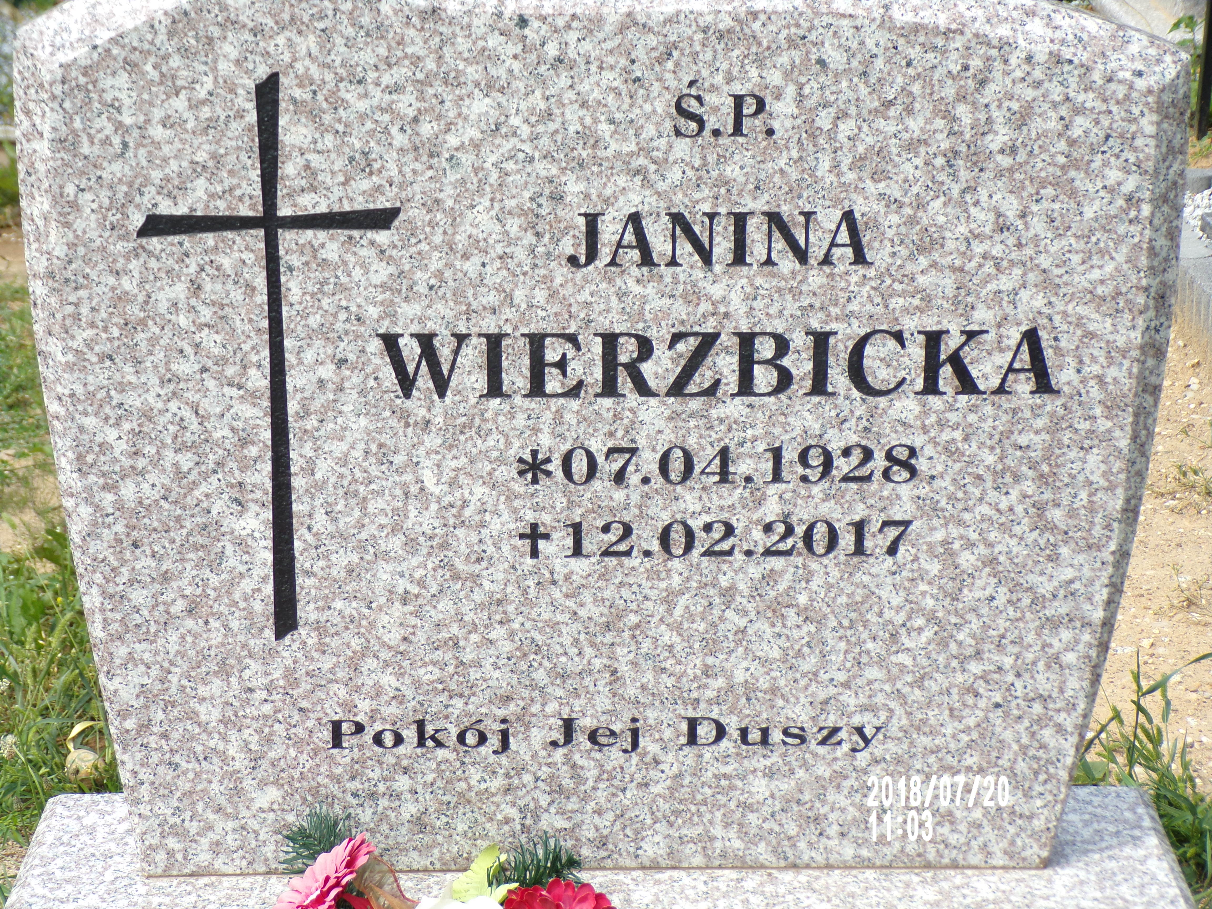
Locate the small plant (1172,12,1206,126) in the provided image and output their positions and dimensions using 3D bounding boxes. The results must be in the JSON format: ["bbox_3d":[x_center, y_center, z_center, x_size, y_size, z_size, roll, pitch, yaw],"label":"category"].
[{"bbox_3d":[1.081,-0.710,4.800,0.085,0.210,0.085,0,23,0],"label":"small plant"}]

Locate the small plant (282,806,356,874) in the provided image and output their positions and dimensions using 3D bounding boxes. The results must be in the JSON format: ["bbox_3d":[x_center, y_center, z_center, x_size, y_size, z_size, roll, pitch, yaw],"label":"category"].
[{"bbox_3d":[-0.184,0.248,1.660,0.050,0.052,0.045,0,23,0],"label":"small plant"}]

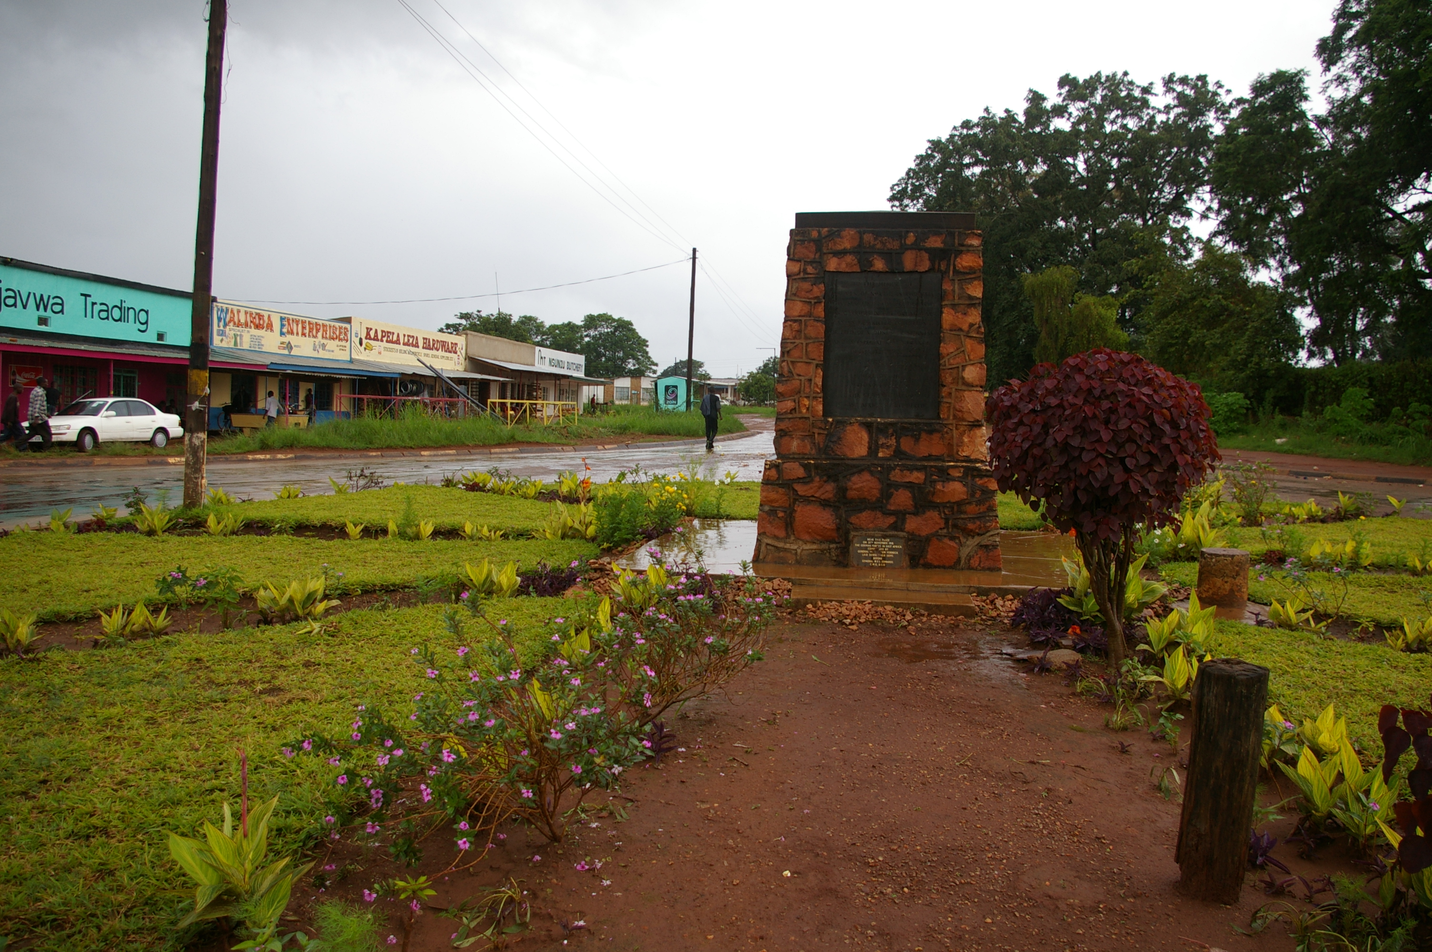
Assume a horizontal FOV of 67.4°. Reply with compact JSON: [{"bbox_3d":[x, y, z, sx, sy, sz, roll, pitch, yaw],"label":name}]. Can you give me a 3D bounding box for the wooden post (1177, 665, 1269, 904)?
[{"bbox_3d":[1.523,0.911,3.223,0.206,0.676,0.206,5,4,26],"label":"wooden post"}]

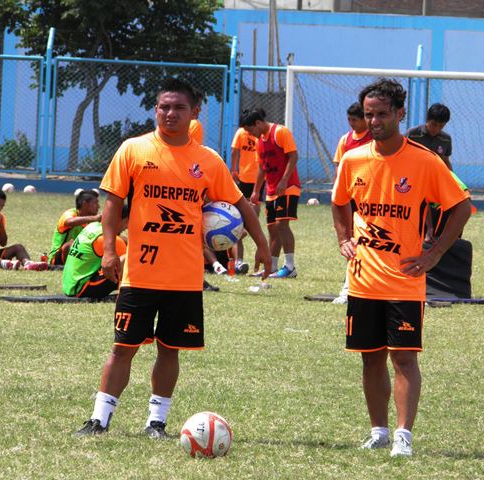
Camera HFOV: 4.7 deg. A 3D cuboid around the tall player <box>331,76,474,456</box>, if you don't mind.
[{"bbox_3d":[0.732,0.118,27.400,0.580,1.710,0.420,3,1,16],"label":"tall player"}]

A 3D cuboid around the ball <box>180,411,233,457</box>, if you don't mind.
[{"bbox_3d":[-0.150,0.863,25.798,0.222,0.222,0.222,2,1,0],"label":"ball"}]

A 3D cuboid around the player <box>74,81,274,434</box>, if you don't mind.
[{"bbox_3d":[-0.309,0.084,27.783,0.900,1.675,0.450,2,1,-3],"label":"player"}]

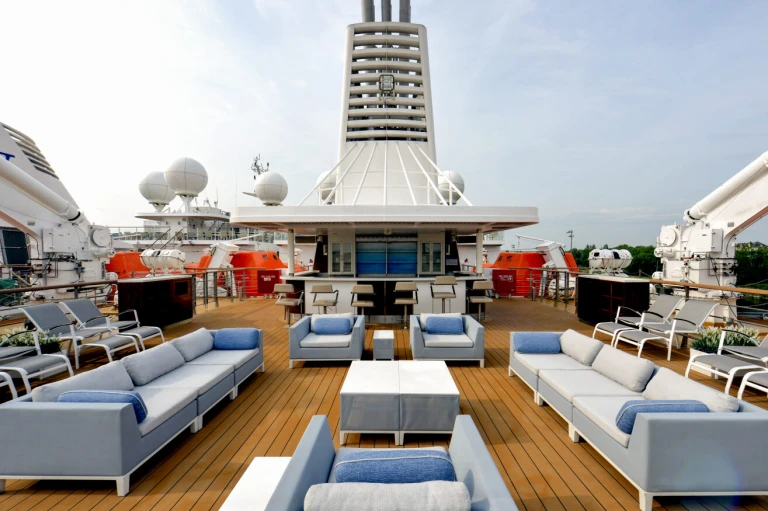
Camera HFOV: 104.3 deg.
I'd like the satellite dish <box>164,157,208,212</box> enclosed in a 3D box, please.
[{"bbox_3d":[-18.500,-6.600,28.000,3.500,5.200,3.500,0,0,0],"label":"satellite dish"}]

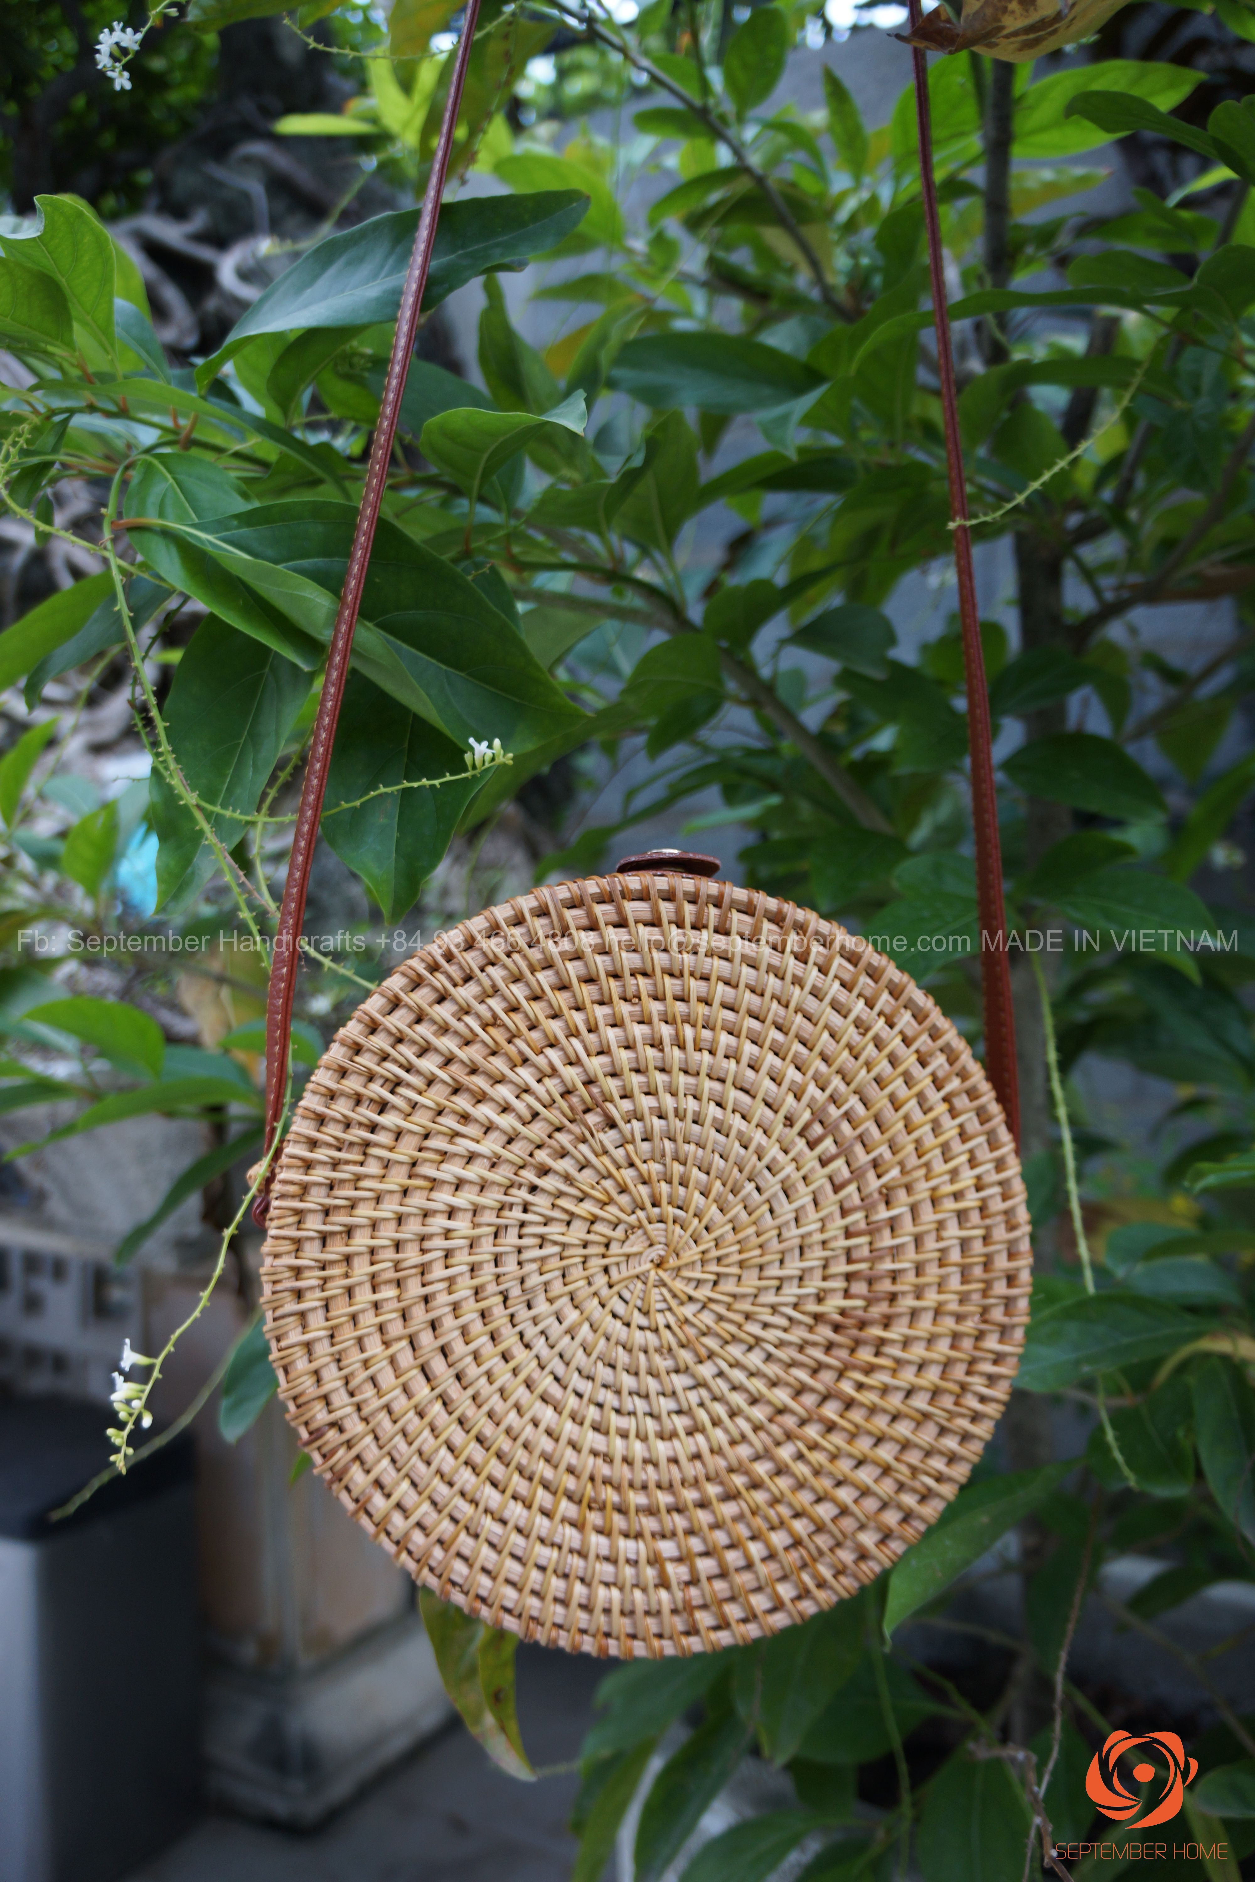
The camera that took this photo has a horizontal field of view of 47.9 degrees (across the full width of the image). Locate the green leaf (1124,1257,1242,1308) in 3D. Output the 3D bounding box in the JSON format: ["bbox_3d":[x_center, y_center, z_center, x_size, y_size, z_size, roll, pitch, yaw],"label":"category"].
[{"bbox_3d":[0.354,0.216,0.900,0.079,0.025,0.039,-1,47,9],"label":"green leaf"}]

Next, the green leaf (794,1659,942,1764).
[{"bbox_3d":[0.125,0.420,0.770,0.090,0.056,0.018,-13,-36,-12],"label":"green leaf"}]

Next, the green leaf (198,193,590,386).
[{"bbox_3d":[-0.082,-0.233,0.500,0.137,0.039,0.025,-24,-19,-13],"label":"green leaf"}]

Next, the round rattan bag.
[{"bbox_3d":[0.004,0.083,0.407,0.203,0.206,0.080,1,-5,-4],"label":"round rattan bag"}]

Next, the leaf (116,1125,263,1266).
[{"bbox_3d":[-0.222,0.129,0.720,0.112,0.020,0.035,-45,29,-15],"label":"leaf"}]

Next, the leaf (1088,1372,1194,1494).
[{"bbox_3d":[0.320,0.306,0.880,0.066,0.081,0.025,-3,-23,8],"label":"leaf"}]

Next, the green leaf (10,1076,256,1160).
[{"bbox_3d":[-0.250,0.088,0.720,0.142,0.025,0.042,-17,18,-13],"label":"green leaf"}]

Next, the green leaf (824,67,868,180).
[{"bbox_3d":[0.114,-0.428,0.740,0.011,0.060,0.023,-9,15,38],"label":"green leaf"}]

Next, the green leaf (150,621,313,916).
[{"bbox_3d":[-0.132,-0.060,0.470,0.041,0.096,0.022,23,-11,-4],"label":"green leaf"}]

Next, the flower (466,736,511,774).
[{"bbox_3d":[-0.043,-0.058,0.440,0.014,0.011,0.010,0,3,0],"label":"flower"}]

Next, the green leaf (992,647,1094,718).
[{"bbox_3d":[0.229,-0.143,0.780,0.074,0.016,0.042,-21,46,-9],"label":"green leaf"}]

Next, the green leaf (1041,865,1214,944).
[{"bbox_3d":[0.265,-0.015,0.750,0.094,0.054,0.055,0,-3,0],"label":"green leaf"}]

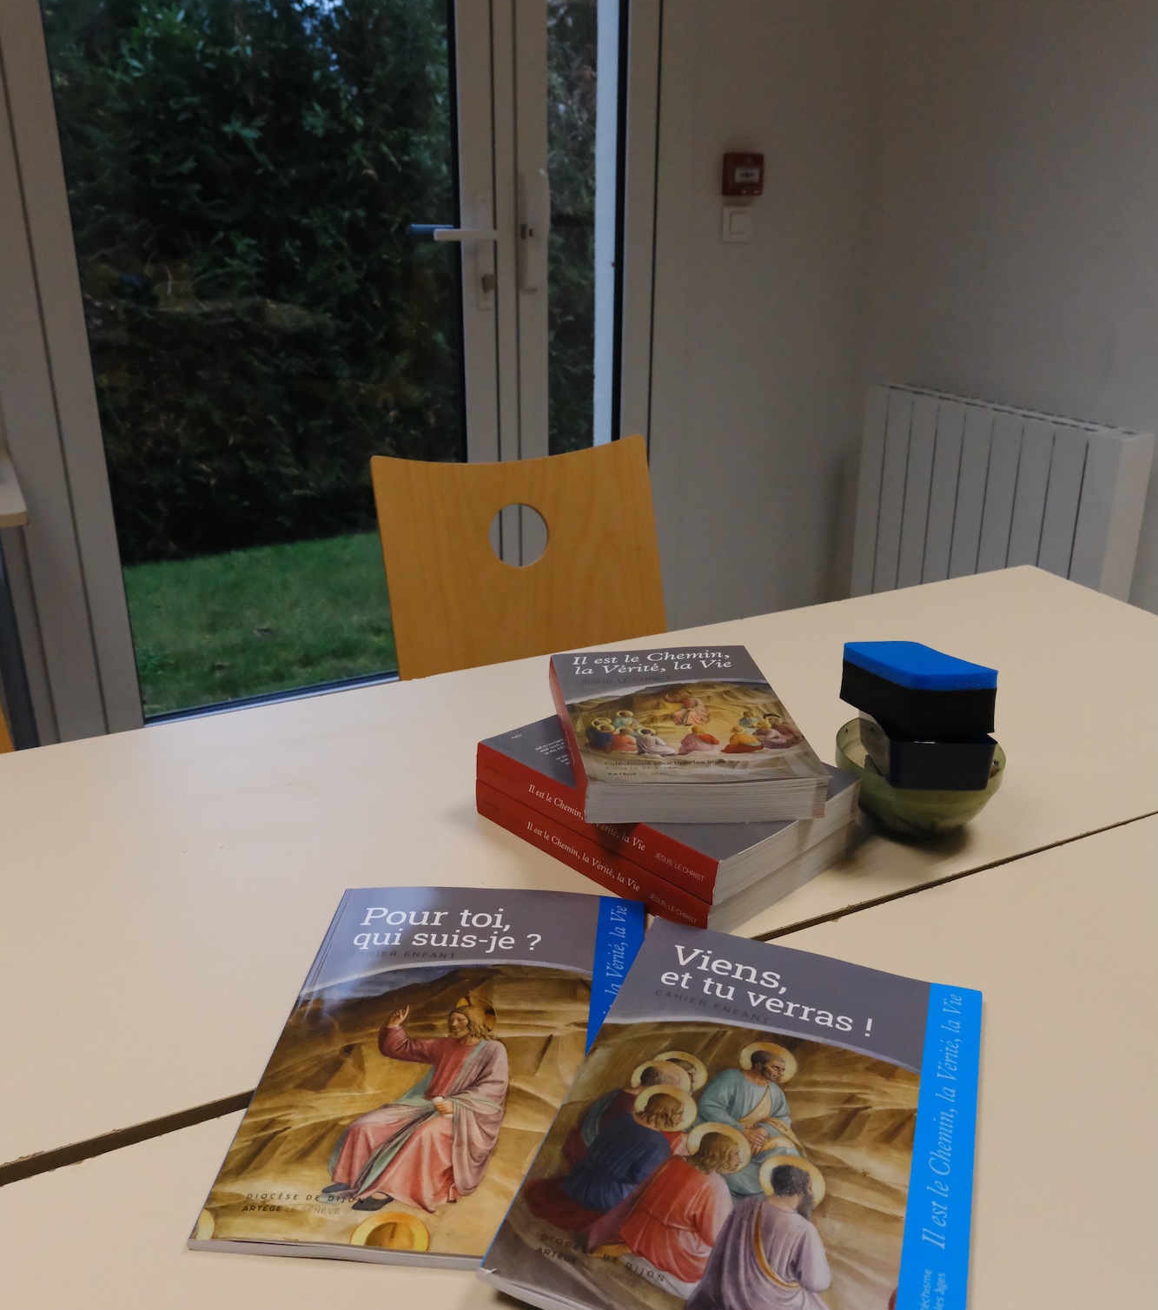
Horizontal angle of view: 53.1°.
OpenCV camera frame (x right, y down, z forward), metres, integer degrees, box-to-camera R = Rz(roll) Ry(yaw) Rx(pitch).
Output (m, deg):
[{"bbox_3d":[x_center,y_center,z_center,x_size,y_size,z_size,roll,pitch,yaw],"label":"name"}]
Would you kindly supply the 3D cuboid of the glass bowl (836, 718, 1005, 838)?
[{"bbox_3d":[0.270,0.102,0.927,0.130,0.062,0.130,0,22,0],"label":"glass bowl"}]

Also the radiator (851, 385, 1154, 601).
[{"bbox_3d":[0.895,-0.265,2.593,0.085,0.575,0.725,-11,24,-26],"label":"radiator"}]

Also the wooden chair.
[{"bbox_3d":[0.004,0.163,1.703,0.460,0.855,0.520,-9,24,-23],"label":"wooden chair"}]

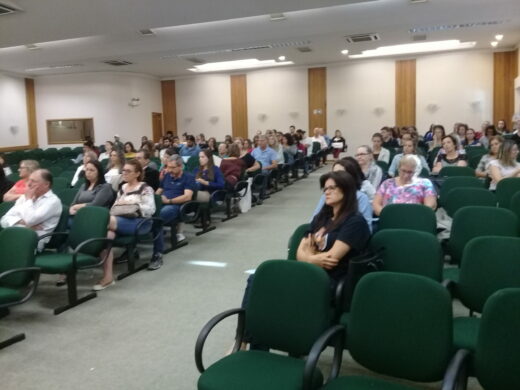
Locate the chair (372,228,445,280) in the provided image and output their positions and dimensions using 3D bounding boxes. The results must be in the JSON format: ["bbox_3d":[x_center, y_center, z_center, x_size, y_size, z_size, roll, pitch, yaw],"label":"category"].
[{"bbox_3d":[0.902,0.663,3.120,0.580,0.850,0.620,2,6,29],"label":"chair"}]

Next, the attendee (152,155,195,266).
[{"bbox_3d":[-1.181,0.133,5.952,0.530,1.280,0.920,0,5,14],"label":"attendee"}]

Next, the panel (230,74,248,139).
[{"bbox_3d":[-0.790,-2.935,18.274,0.675,3.471,0.060,0,5,19],"label":"panel"}]

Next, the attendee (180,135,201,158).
[{"bbox_3d":[-1.597,-0.687,10.428,0.520,1.289,0.800,0,6,20],"label":"attendee"}]

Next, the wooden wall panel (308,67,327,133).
[{"bbox_3d":[2.197,-3.035,17.616,0.700,3.503,0.060,0,6,19],"label":"wooden wall panel"}]

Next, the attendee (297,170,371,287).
[{"bbox_3d":[0.340,0.478,3.240,0.820,1.268,0.520,-6,7,-45],"label":"attendee"}]

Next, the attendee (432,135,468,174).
[{"bbox_3d":[2.950,-0.278,7.193,0.520,1.290,0.800,1,5,22],"label":"attendee"}]

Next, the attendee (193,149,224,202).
[{"bbox_3d":[-0.830,-0.051,7.050,0.500,1.242,0.780,1,5,30],"label":"attendee"}]

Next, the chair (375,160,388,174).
[{"bbox_3d":[1.899,-0.091,7.732,0.550,0.880,0.600,0,5,19],"label":"chair"}]

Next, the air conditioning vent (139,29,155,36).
[{"bbox_3d":[-2.711,-3.898,11.171,0.330,0.060,0.400,0,6,19],"label":"air conditioning vent"}]

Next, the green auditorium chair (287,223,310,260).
[{"bbox_3d":[0.356,0.696,3.198,0.560,0.880,0.620,0,5,19],"label":"green auditorium chair"}]

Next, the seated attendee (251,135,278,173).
[{"bbox_3d":[0.080,-0.551,9.550,0.540,1.352,0.780,1,5,26],"label":"seated attendee"}]

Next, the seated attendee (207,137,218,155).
[{"bbox_3d":[-1.220,-0.791,11.561,0.500,1.270,0.800,1,6,24],"label":"seated attendee"}]

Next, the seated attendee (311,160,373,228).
[{"bbox_3d":[0.675,0.288,4.239,0.520,1.250,0.850,2,6,31],"label":"seated attendee"}]

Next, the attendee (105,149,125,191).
[{"bbox_3d":[-2.502,-0.135,7.734,0.500,1.250,0.800,1,6,28],"label":"attendee"}]

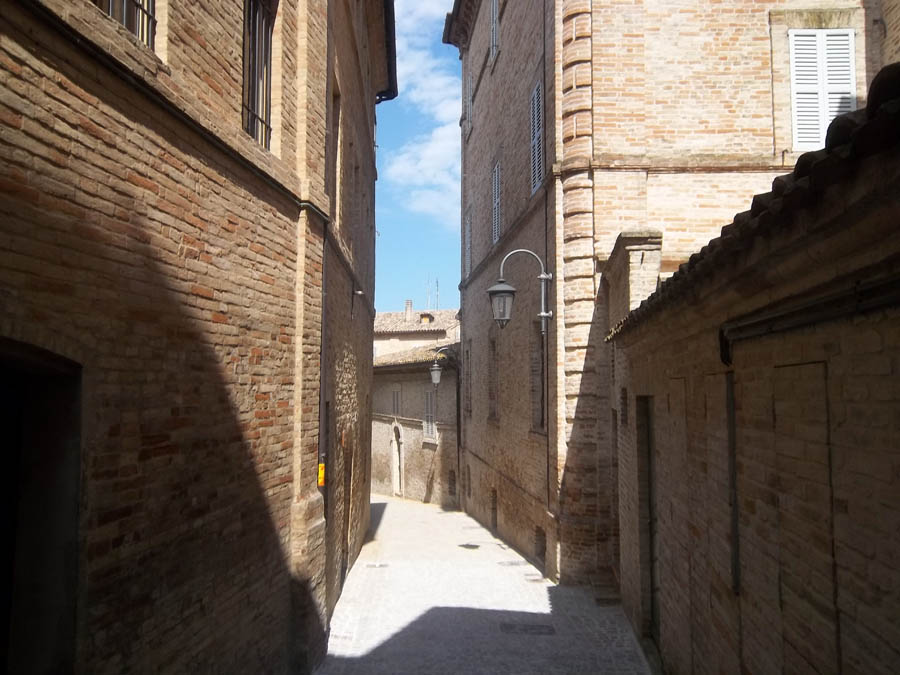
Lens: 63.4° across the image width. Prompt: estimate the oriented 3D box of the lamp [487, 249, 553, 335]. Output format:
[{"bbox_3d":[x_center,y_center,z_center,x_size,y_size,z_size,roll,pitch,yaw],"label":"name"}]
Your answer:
[{"bbox_3d":[0.931,-0.611,9.700,0.886,1.135,0.390,0,-4,-6],"label":"lamp"}]

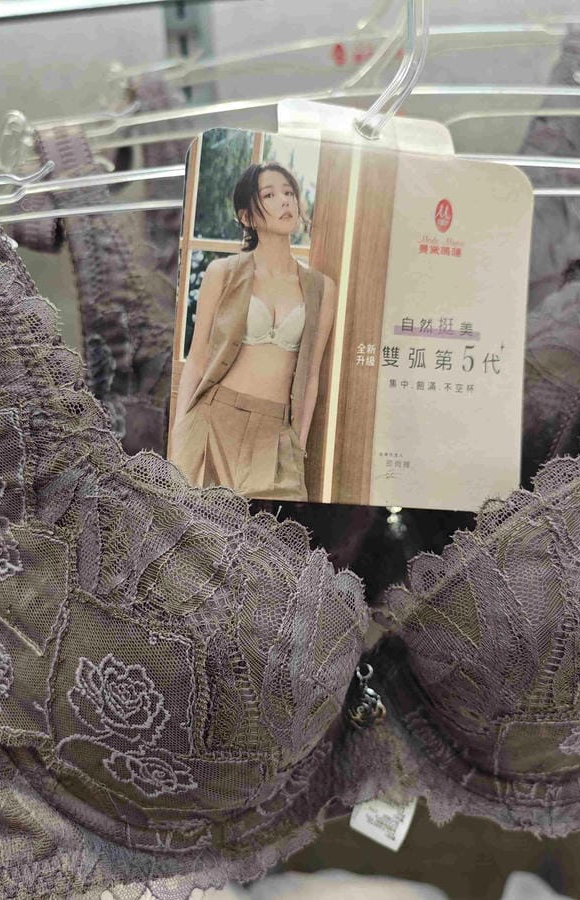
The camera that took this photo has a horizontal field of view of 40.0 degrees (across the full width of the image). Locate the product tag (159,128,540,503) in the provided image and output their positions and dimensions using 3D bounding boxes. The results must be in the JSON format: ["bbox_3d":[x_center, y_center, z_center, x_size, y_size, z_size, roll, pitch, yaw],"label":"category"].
[{"bbox_3d":[0.023,-0.043,0.270,0.122,0.122,0.005,4,-3,-9],"label":"product tag"}]

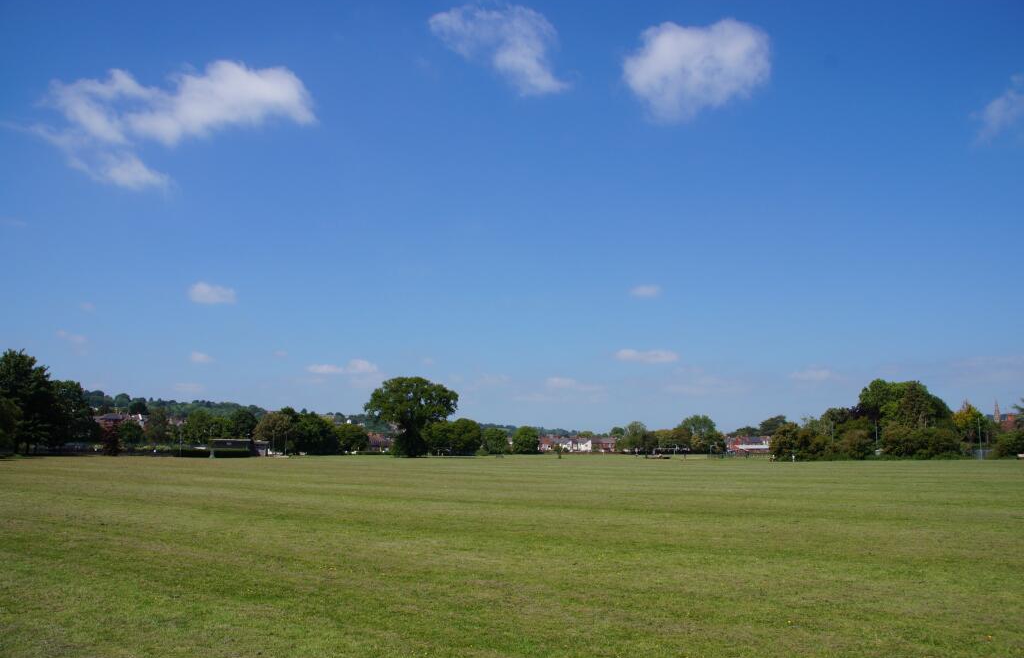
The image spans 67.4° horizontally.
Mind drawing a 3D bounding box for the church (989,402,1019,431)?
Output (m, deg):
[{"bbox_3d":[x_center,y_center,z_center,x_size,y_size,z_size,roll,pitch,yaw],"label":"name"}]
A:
[{"bbox_3d":[332.920,62.650,520.000,19.910,25.680,24.000,0,-9,0],"label":"church"}]

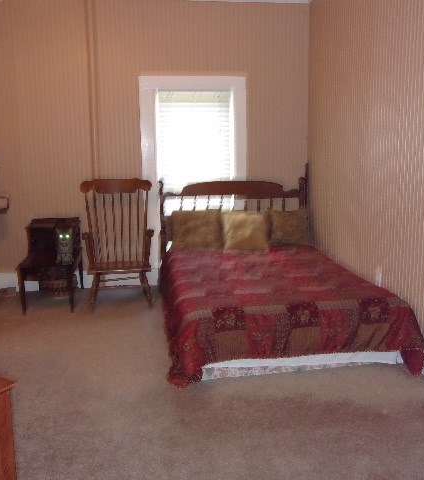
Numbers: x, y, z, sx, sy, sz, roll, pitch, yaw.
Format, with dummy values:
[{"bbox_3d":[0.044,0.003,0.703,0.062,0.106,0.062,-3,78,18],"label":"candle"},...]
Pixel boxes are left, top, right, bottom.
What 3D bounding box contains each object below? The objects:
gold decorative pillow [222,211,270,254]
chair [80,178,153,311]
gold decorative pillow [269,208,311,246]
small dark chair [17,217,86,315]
[{"bbox_3d":[0.336,-0.091,4.883,0.449,0.425,0.151,-2,-8,-6],"label":"gold decorative pillow"},{"bbox_3d":[-0.872,0.003,4.699,0.661,1.134,0.737,-2,10,-3],"label":"chair"},{"bbox_3d":[0.789,-0.133,5.042,0.435,0.397,0.142,-2,-2,-6],"label":"gold decorative pillow"},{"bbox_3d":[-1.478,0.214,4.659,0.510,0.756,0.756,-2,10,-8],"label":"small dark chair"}]

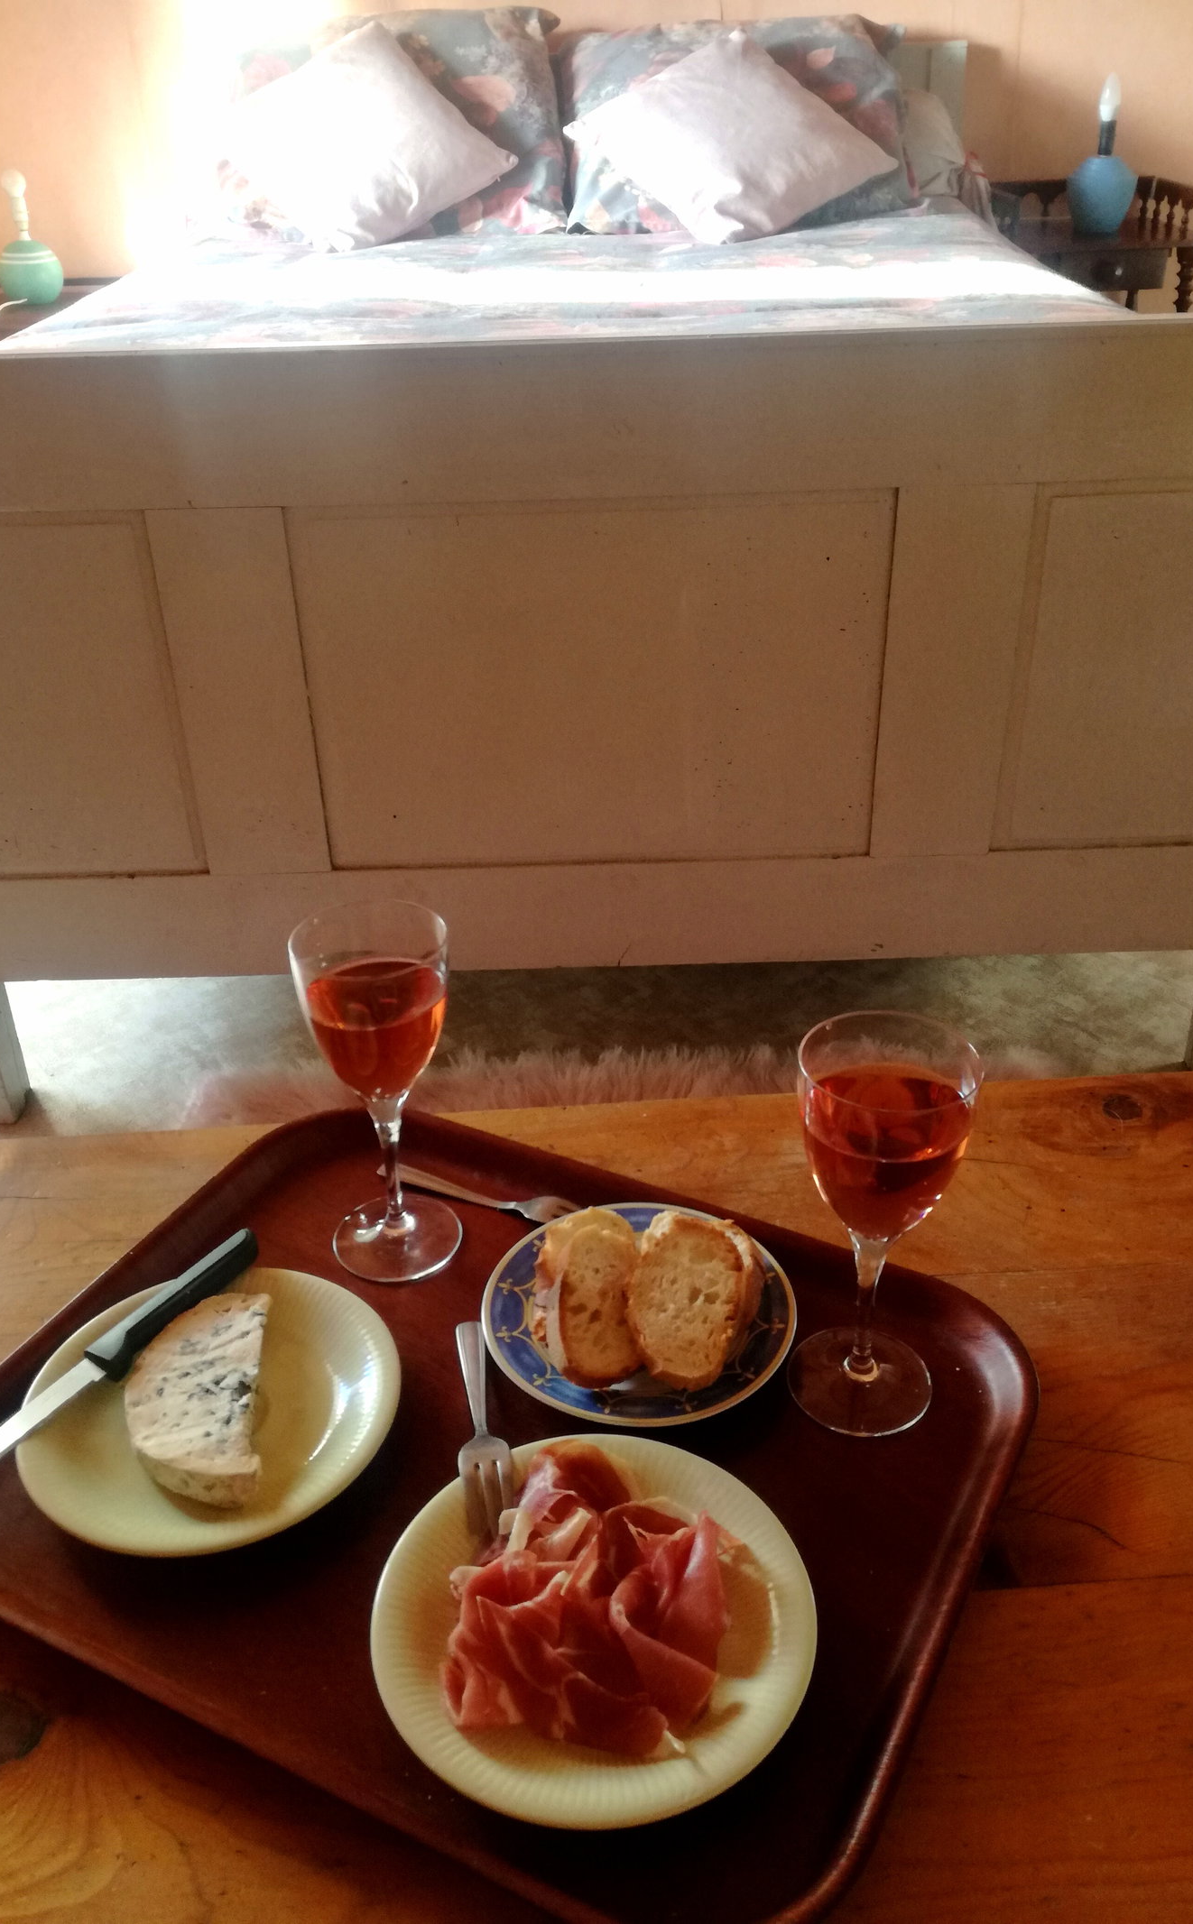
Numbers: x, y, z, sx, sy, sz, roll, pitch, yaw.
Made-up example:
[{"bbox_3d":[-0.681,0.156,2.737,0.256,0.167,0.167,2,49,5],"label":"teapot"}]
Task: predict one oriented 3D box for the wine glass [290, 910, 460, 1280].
[{"bbox_3d":[-0.111,0.072,0.786,0.079,0.189,0.079,-1,30,1],"label":"wine glass"}]

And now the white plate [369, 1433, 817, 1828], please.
[{"bbox_3d":[-0.001,0.269,0.601,0.174,0.030,0.174,-1,30,1],"label":"white plate"}]

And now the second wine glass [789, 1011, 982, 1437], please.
[{"bbox_3d":[0.127,0.123,0.688,0.079,0.189,0.079,-1,30,1],"label":"second wine glass"}]

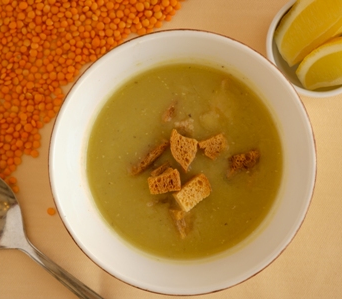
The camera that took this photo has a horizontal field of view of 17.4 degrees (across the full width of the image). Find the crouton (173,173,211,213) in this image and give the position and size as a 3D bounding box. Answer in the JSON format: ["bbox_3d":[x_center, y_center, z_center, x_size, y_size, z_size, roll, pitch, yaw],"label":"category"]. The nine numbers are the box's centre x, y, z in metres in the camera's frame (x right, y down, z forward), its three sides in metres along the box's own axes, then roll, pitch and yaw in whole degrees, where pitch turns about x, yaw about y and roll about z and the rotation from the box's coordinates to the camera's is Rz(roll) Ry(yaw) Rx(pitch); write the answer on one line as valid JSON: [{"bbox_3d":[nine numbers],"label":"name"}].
[{"bbox_3d":[0.011,0.023,0.588,0.017,0.011,0.011,-31,99,-6],"label":"crouton"}]

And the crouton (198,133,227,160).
[{"bbox_3d":[0.022,-0.001,0.592,0.014,0.009,0.011,-22,87,1],"label":"crouton"}]

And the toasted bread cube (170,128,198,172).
[{"bbox_3d":[0.007,0.000,0.590,0.014,0.010,0.023,-17,87,1],"label":"toasted bread cube"}]

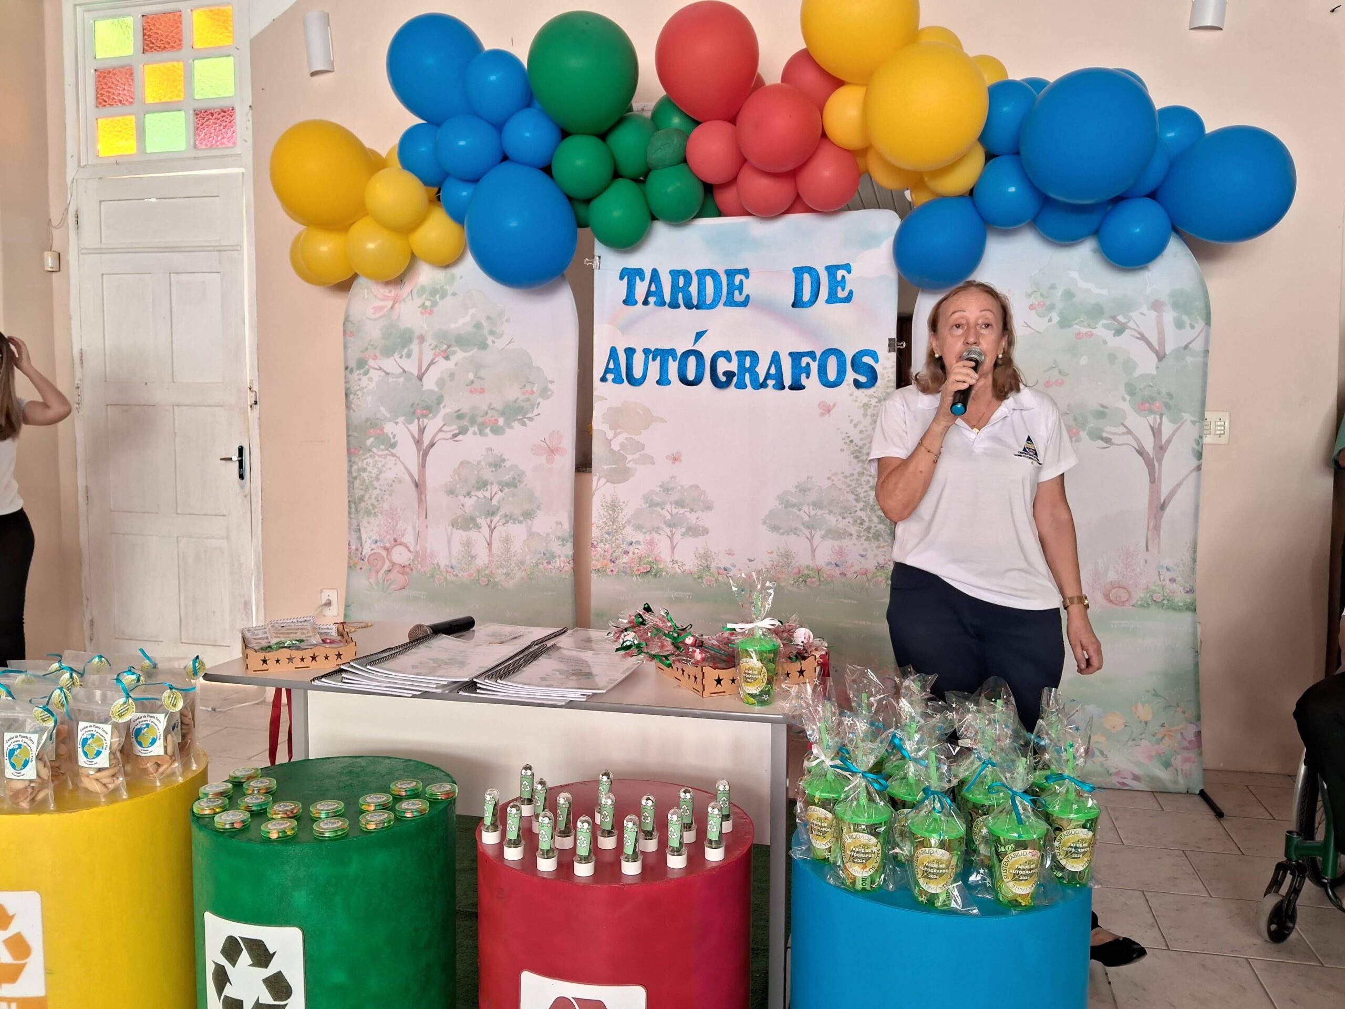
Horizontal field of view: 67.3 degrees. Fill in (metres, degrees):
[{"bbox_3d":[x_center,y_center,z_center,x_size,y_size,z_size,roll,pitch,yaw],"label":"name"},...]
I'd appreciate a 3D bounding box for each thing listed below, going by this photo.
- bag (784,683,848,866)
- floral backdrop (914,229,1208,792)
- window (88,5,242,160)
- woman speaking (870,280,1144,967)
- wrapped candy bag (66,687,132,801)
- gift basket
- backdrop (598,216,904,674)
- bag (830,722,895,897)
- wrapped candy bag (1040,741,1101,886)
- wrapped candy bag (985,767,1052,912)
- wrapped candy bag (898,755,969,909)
[{"bbox_3d":[0.221,0.387,1.487,0.090,0.257,0.085,2,4,18],"label":"bag"},{"bbox_3d":[1.334,-0.007,3.556,0.980,2.000,0.050,1,4,11],"label":"floral backdrop"},{"bbox_3d":[-2.371,-1.957,4.699,0.865,0.643,0.050,1,4,15],"label":"window"},{"bbox_3d":[0.813,0.264,2.498,0.590,1.600,0.380,1,4,15],"label":"woman speaking"},{"bbox_3d":[-0.975,0.401,1.715,0.100,0.190,0.050,-1,4,-14],"label":"wrapped candy bag"},{"bbox_3d":[0.103,0.272,2.014,0.275,0.144,0.260,-2,4,-25],"label":"gift basket"},{"bbox_3d":[0.252,-0.051,3.845,1.160,2.040,0.050,1,4,15],"label":"backdrop"},{"bbox_3d":[0.263,0.406,1.387,0.090,0.232,0.085,1,4,13],"label":"bag"},{"bbox_3d":[0.562,0.422,1.411,0.088,0.200,0.085,1,4,16],"label":"wrapped candy bag"},{"bbox_3d":[0.461,0.432,1.346,0.090,0.188,0.085,1,4,12],"label":"wrapped candy bag"},{"bbox_3d":[0.354,0.425,1.345,0.090,0.202,0.085,1,4,15],"label":"wrapped candy bag"}]

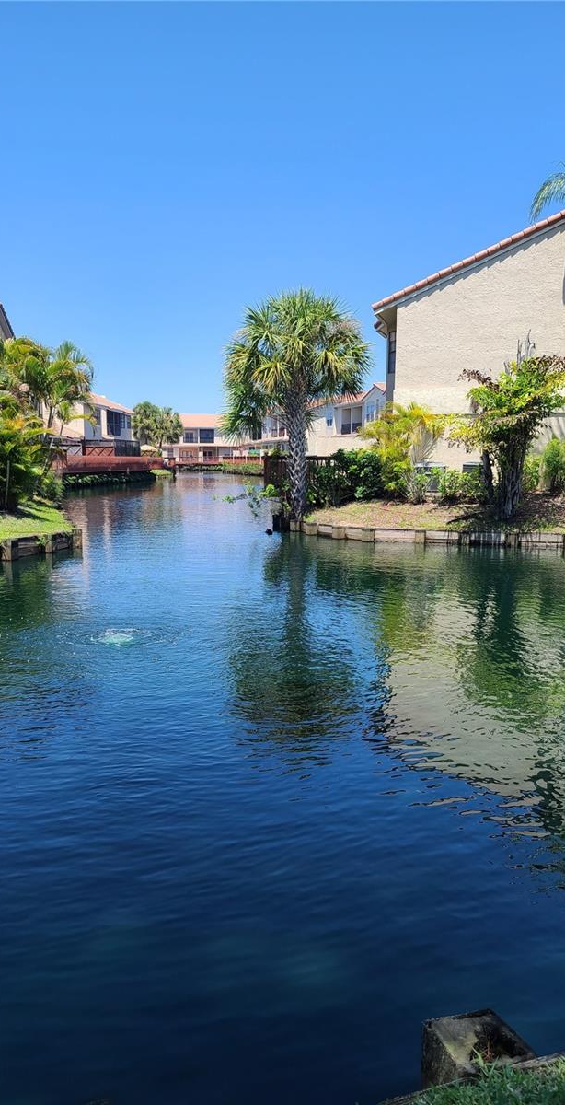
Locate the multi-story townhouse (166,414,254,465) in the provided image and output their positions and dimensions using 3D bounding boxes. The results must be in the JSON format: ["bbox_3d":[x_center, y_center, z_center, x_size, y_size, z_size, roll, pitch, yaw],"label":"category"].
[{"bbox_3d":[-9.781,-15.834,111.906,13.210,6.870,8.500,-1,7,-6],"label":"multi-story townhouse"}]

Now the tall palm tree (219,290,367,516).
[{"bbox_3d":[0.382,-3.895,21.386,3.840,6.100,3.840,0,7,0],"label":"tall palm tree"}]

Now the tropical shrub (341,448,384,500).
[{"bbox_3d":[2.206,-2.152,22.102,1.220,1.370,1.300,0,7,0],"label":"tropical shrub"}]

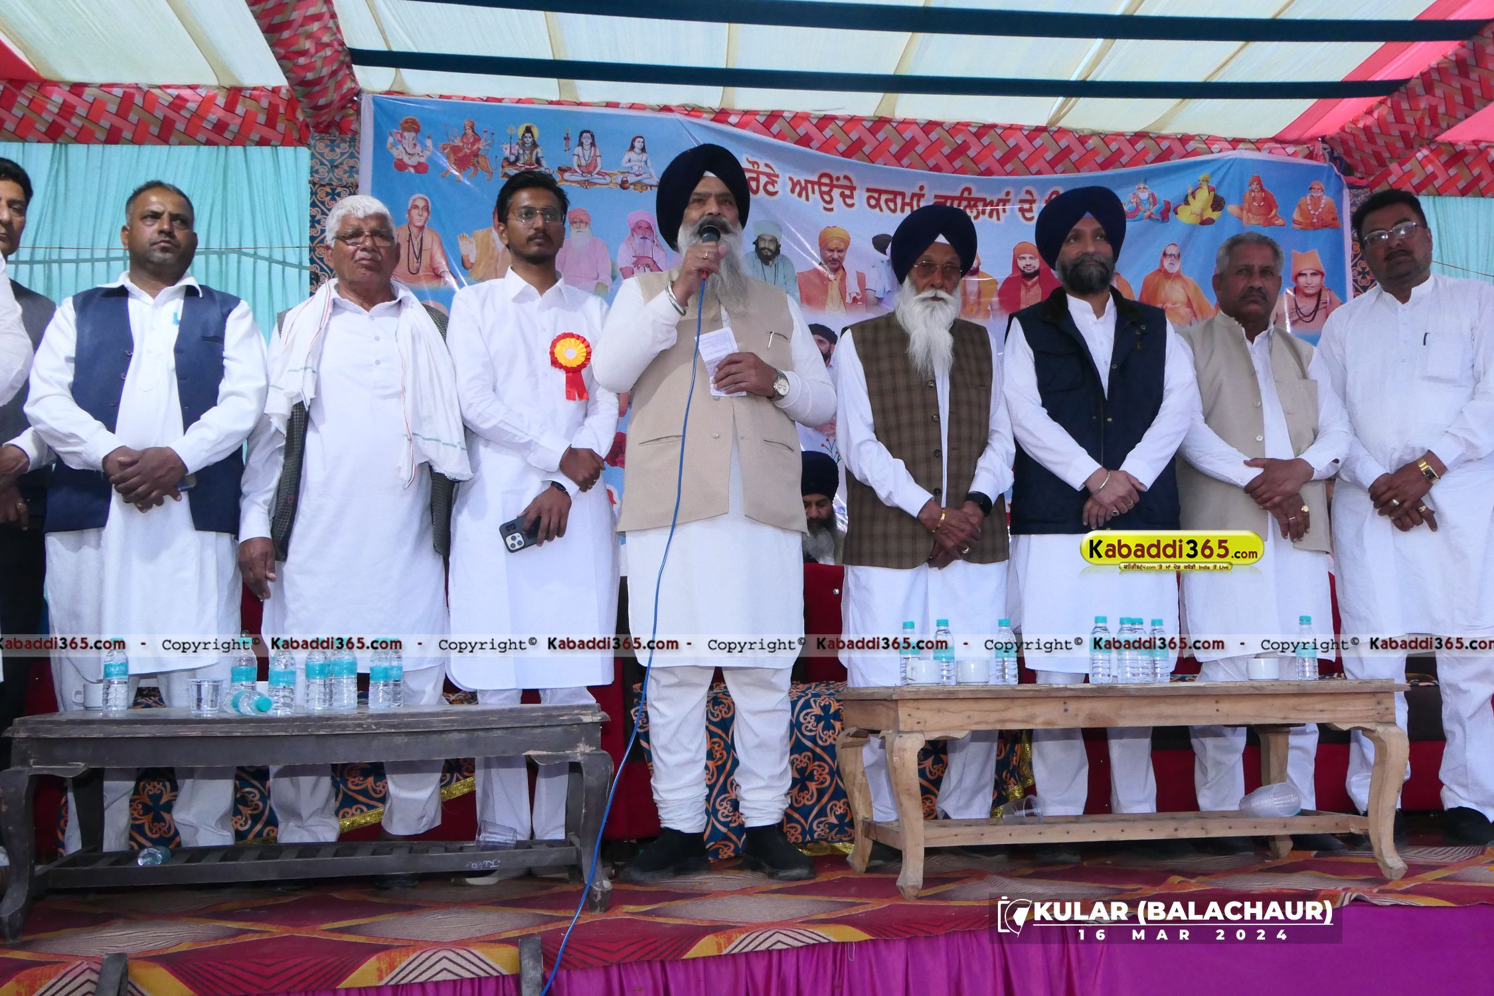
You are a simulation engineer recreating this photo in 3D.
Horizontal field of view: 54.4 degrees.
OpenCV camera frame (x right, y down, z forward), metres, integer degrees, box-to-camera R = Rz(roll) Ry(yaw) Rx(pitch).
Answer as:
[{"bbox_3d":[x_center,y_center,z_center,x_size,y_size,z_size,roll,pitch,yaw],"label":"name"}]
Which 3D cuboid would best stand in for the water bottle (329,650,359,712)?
[{"bbox_3d":[-0.827,0.364,2.980,0.051,0.160,0.051,-1,-7,0],"label":"water bottle"}]

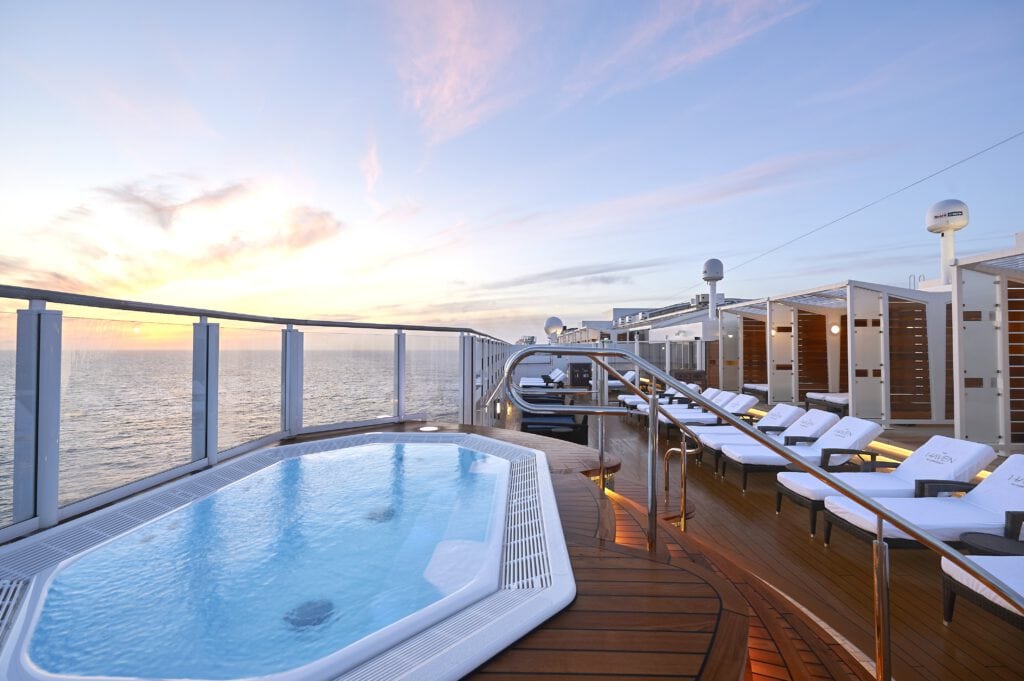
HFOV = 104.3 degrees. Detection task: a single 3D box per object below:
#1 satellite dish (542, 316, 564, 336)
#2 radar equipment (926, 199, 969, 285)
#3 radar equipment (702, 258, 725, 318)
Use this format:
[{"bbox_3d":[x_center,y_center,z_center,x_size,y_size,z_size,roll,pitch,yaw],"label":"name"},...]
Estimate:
[{"bbox_3d":[4.011,-1.332,38.000,1.800,1.850,1.800,0,-1,2],"label":"satellite dish"},{"bbox_3d":[16.417,-3.713,15.000,1.080,3.220,1.080,0,-1,2],"label":"radar equipment"},{"bbox_3d":[11.377,-2.921,22.500,1.060,3.420,1.060,0,-1,2],"label":"radar equipment"}]

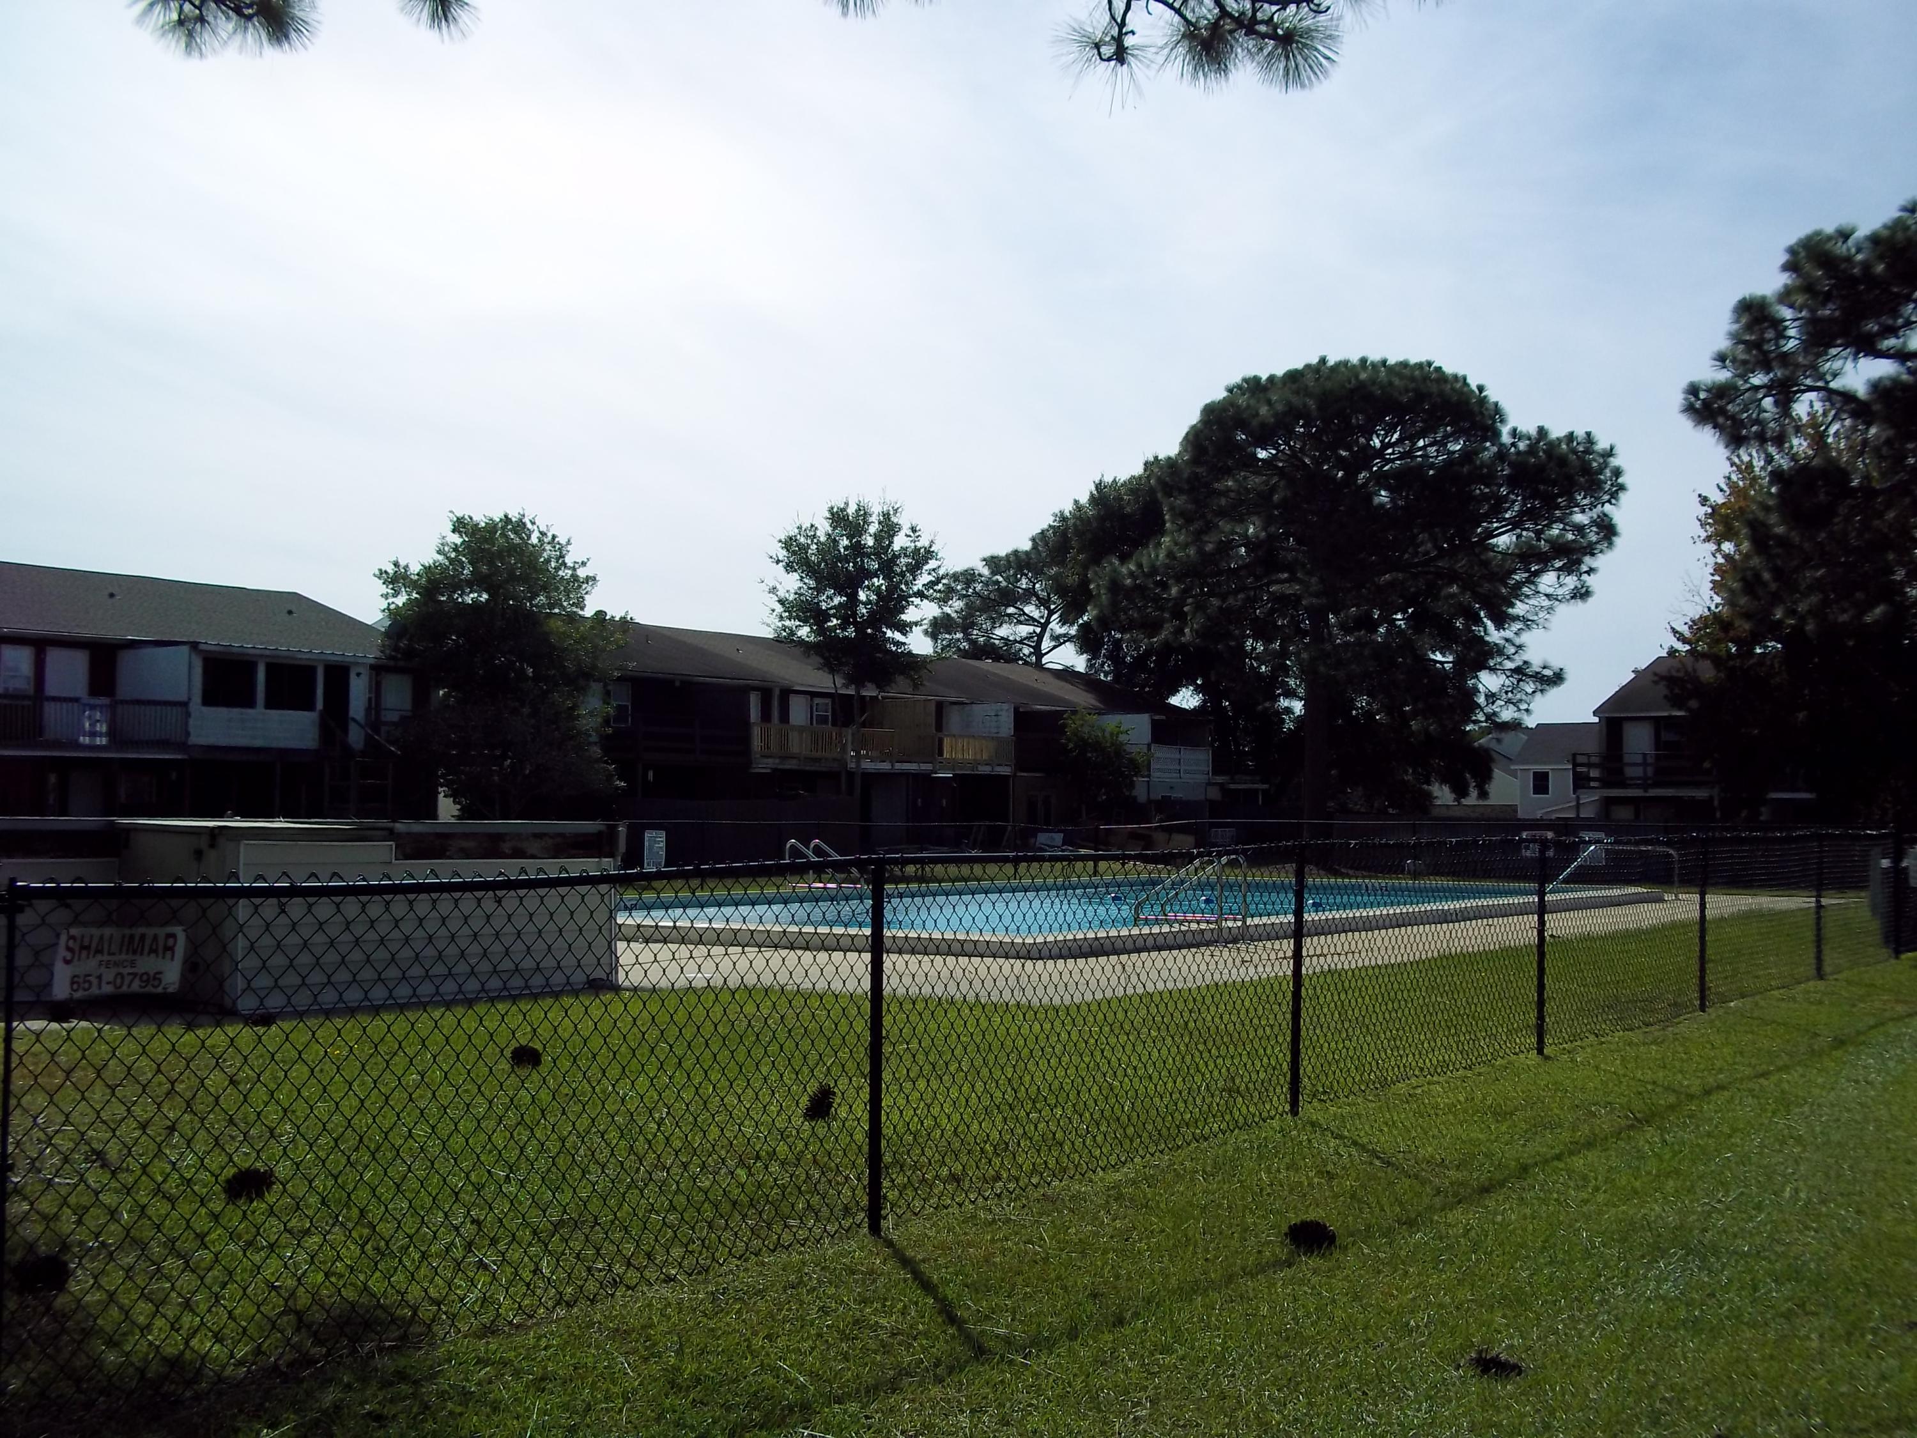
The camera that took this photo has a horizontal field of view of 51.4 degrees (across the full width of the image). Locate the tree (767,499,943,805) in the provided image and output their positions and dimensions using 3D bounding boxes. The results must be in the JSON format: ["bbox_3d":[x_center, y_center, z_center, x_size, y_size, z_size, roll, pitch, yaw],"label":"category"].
[{"bbox_3d":[-2.922,-1.138,57.195,4.900,10.290,4.800,1,-2,-3],"label":"tree"}]

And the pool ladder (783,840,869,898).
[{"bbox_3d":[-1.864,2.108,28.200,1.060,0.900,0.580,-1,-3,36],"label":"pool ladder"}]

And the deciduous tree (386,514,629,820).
[{"bbox_3d":[-10.189,-0.641,44.642,5.400,7.930,5.200,1,-2,-13],"label":"deciduous tree"}]

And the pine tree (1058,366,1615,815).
[{"bbox_3d":[8.514,-2.410,44.216,12.000,11.190,11.000,0,-2,11],"label":"pine tree"}]

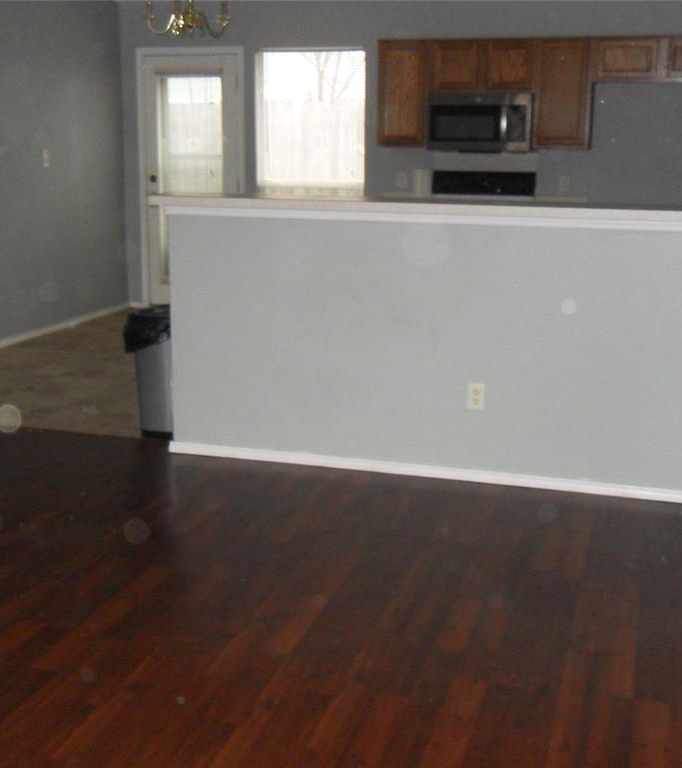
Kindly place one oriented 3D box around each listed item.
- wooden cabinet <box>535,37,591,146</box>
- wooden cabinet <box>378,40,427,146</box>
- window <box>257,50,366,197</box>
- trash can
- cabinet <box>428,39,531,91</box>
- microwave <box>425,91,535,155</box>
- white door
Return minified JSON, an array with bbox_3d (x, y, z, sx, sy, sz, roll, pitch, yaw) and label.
[{"bbox_3d":[1.588,-2.063,7.393,0.412,0.747,0.320,4,14,17],"label":"wooden cabinet"},{"bbox_3d":[0.497,-2.149,7.725,0.363,0.747,0.320,4,14,17],"label":"wooden cabinet"},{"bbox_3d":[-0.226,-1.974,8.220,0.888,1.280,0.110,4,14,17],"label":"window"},{"bbox_3d":[-0.831,-0.070,5.102,0.320,0.620,0.330,4,14,17],"label":"trash can"},{"bbox_3d":[1.032,-2.299,7.517,0.756,0.352,0.320,4,14,17],"label":"cabinet"},{"bbox_3d":[1.042,-1.911,7.562,0.757,0.411,0.400,4,14,17],"label":"microwave"},{"bbox_3d":[-1.224,-1.669,8.582,0.941,2.127,0.090,4,14,17],"label":"white door"}]

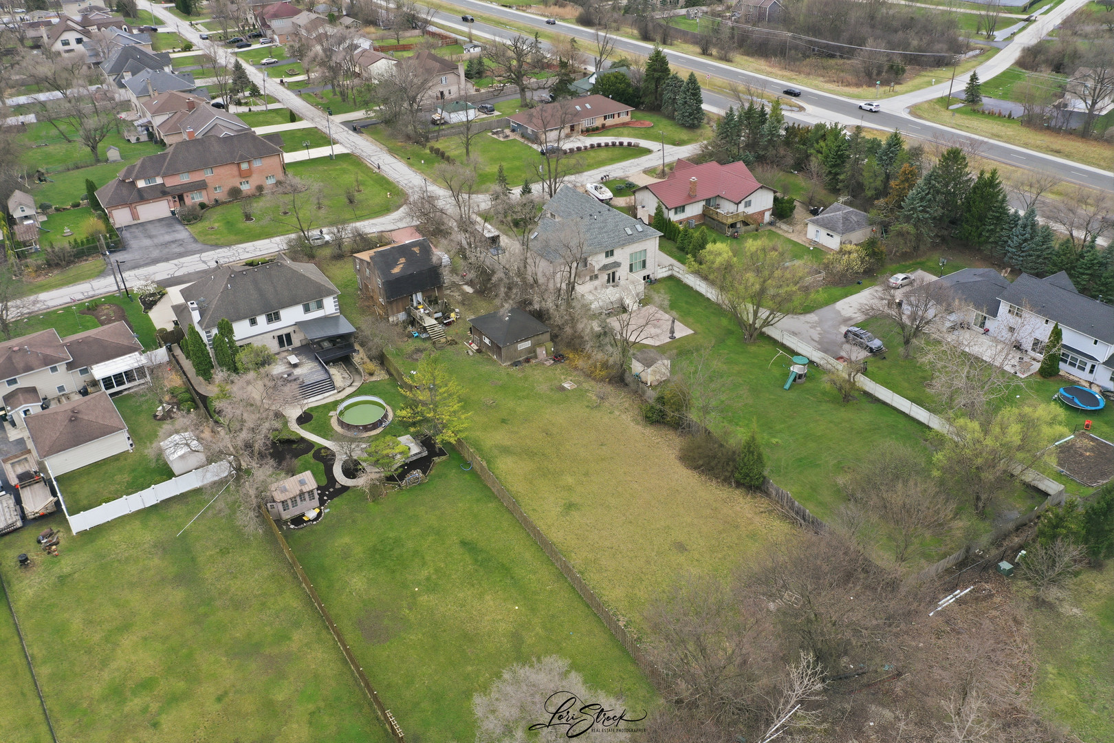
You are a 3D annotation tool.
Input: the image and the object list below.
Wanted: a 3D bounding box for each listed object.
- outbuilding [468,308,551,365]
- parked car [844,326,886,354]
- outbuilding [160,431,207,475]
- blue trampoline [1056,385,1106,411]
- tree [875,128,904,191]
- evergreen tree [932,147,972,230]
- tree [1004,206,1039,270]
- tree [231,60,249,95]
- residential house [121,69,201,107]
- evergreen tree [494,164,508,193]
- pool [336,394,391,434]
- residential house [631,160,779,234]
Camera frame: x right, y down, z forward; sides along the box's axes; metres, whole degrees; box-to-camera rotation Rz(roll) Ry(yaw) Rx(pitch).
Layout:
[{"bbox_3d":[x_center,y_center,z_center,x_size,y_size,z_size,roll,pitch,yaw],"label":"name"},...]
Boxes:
[{"bbox_3d":[-5.774,-5.161,108.093,7.100,4.100,7.900,-20,36,-27],"label":"outbuilding"},{"bbox_3d":[37.560,-3.880,105.840,1.840,1.620,4.550,-22,37,-28],"label":"parked car"},{"bbox_3d":[-39.070,8.440,90.780,3.190,2.370,3.680,-23,37,-29],"label":"outbuilding"},{"bbox_3d":[59.510,3.330,98.080,4.600,0.950,4.600,-20,37,-28],"label":"blue trampoline"},{"bbox_3d":[58.350,-36.120,150.440,5.250,11.600,5.250,-20,37,-28],"label":"tree"},{"bbox_3d":[58.540,-26.622,126.600,5.678,12.256,5.678,-2,31,0],"label":"evergreen tree"},{"bbox_3d":[63.045,-18.129,116.462,4.563,8.004,4.563,-2,31,0],"label":"tree"},{"bbox_3d":[-80.930,-74.100,219.230,4.970,9.200,4.970,-20,36,-25],"label":"tree"},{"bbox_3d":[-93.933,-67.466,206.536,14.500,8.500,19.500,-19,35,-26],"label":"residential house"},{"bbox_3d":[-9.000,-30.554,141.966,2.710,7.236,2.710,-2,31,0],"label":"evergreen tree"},{"bbox_3d":[-21.550,4.840,96.360,5.600,1.270,5.600,-2,32,1],"label":"pool"},{"bbox_3d":[23.470,-29.760,145.760,20.000,6.900,19.190,-20,37,-28],"label":"residential house"}]

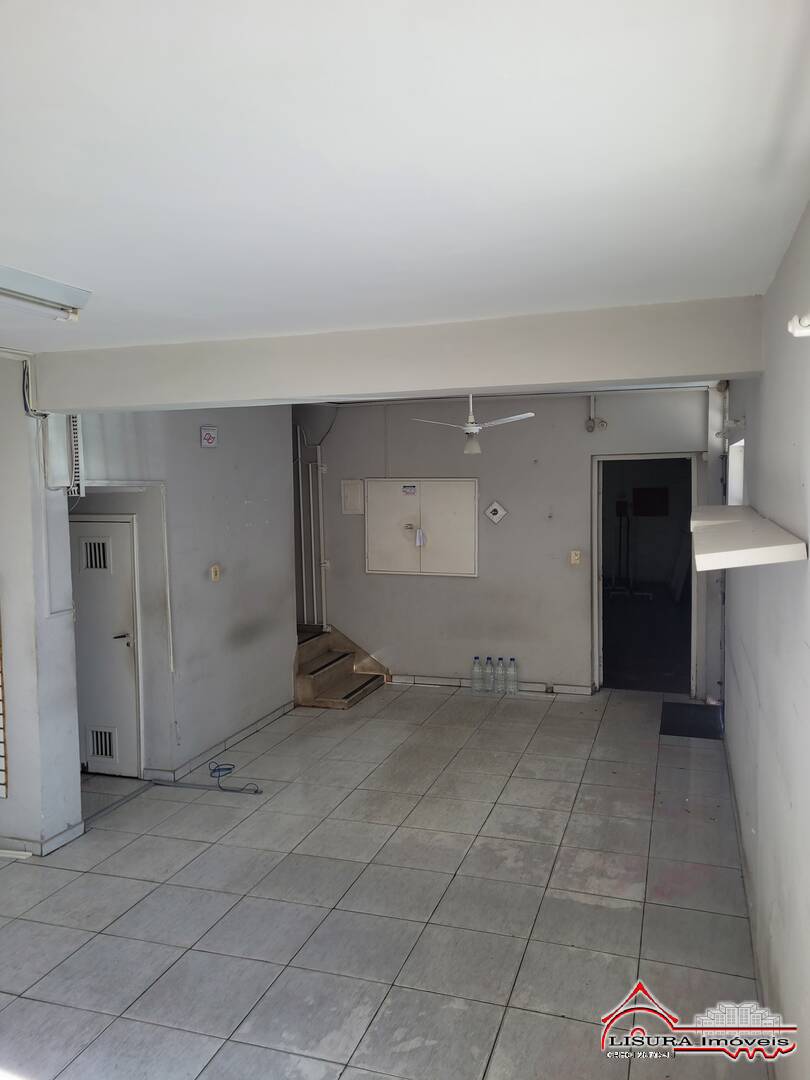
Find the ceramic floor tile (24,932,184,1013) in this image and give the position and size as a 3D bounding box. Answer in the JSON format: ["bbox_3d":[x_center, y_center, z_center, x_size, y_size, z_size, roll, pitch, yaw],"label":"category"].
[{"bbox_3d":[-1.185,1.738,3.263,0.445,0.010,0.445,0,4,19],"label":"ceramic floor tile"}]

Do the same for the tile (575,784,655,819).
[{"bbox_3d":[1.255,1.567,4.848,0.450,0.010,0.450,0,4,19],"label":"tile"}]

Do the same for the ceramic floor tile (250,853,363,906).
[{"bbox_3d":[-0.469,1.675,3.997,0.450,0.010,0.450,0,4,19],"label":"ceramic floor tile"}]

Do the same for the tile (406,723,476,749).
[{"bbox_3d":[0.267,1.512,6.186,0.451,0.010,0.451,0,4,19],"label":"tile"}]

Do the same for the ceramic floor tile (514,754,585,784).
[{"bbox_3d":[0.979,1.534,5.434,0.450,0.010,0.450,0,4,19],"label":"ceramic floor tile"}]

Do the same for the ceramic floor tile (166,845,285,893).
[{"bbox_3d":[-0.893,1.669,4.115,0.447,0.010,0.447,0,4,19],"label":"ceramic floor tile"}]

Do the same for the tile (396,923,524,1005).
[{"bbox_3d":[0.238,1.705,3.273,0.450,0.010,0.450,0,4,19],"label":"tile"}]

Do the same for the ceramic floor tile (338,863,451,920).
[{"bbox_3d":[-0.043,1.661,3.818,0.445,0.010,0.445,0,4,19],"label":"ceramic floor tile"}]

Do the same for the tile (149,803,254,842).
[{"bbox_3d":[-1.181,1.647,4.721,0.450,0.010,0.450,0,4,19],"label":"tile"}]

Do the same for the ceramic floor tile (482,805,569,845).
[{"bbox_3d":[0.674,1.587,4.521,0.445,0.010,0.445,0,4,19],"label":"ceramic floor tile"}]

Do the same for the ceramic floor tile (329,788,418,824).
[{"bbox_3d":[-0.177,1.593,4.813,0.445,0.010,0.445,0,4,19],"label":"ceramic floor tile"}]

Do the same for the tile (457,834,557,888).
[{"bbox_3d":[0.537,1.643,4.153,0.451,0.010,0.451,0,4,19],"label":"tile"}]

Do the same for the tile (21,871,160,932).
[{"bbox_3d":[-1.465,1.705,3.833,0.445,0.010,0.445,0,4,19],"label":"tile"}]

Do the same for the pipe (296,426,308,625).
[{"bbox_3d":[-1.006,-0.135,8.005,0.025,1.957,0.025,0,4,19],"label":"pipe"}]

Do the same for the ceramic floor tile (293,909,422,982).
[{"bbox_3d":[-0.187,1.695,3.388,0.447,0.010,0.451,0,4,19],"label":"ceramic floor tile"}]

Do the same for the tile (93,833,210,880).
[{"bbox_3d":[-1.319,1.670,4.258,0.445,0.010,0.445,0,4,19],"label":"tile"}]

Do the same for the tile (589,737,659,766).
[{"bbox_3d":[1.537,1.478,5.647,0.445,0.010,0.445,0,4,19],"label":"tile"}]

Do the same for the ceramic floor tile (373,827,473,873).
[{"bbox_3d":[0.105,1.624,4.238,0.447,0.010,0.451,0,4,19],"label":"ceramic floor tile"}]

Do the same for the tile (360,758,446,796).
[{"bbox_3d":[-0.026,1.554,5.233,0.447,0.010,0.451,0,4,19],"label":"tile"}]

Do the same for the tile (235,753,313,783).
[{"bbox_3d":[-0.886,1.579,5.585,0.450,0.010,0.450,0,4,19],"label":"tile"}]

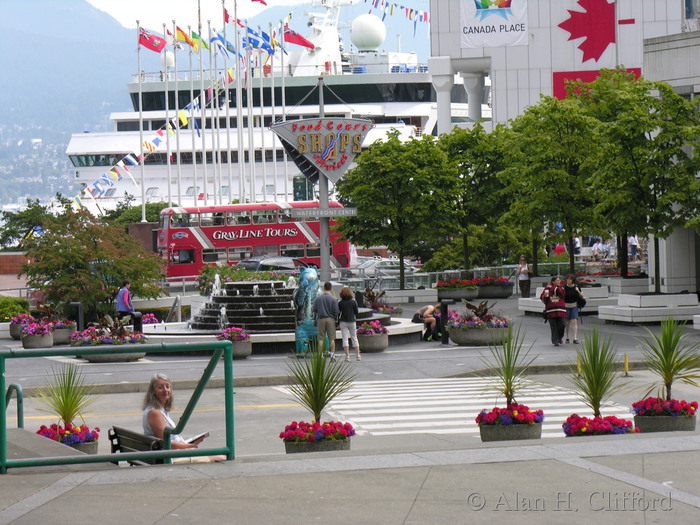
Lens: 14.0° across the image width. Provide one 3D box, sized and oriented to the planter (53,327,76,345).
[{"bbox_3d":[-7.479,1.902,74.300,0.780,0.450,0.780,-1,2,0],"label":"planter"}]

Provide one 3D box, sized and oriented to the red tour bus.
[{"bbox_3d":[-5.001,-0.906,147.600,9.600,4.150,2.500,-3,1,-16],"label":"red tour bus"}]

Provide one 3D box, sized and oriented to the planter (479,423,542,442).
[{"bbox_3d":[1.901,2.116,33.700,0.750,0.420,0.750,-2,1,0],"label":"planter"}]

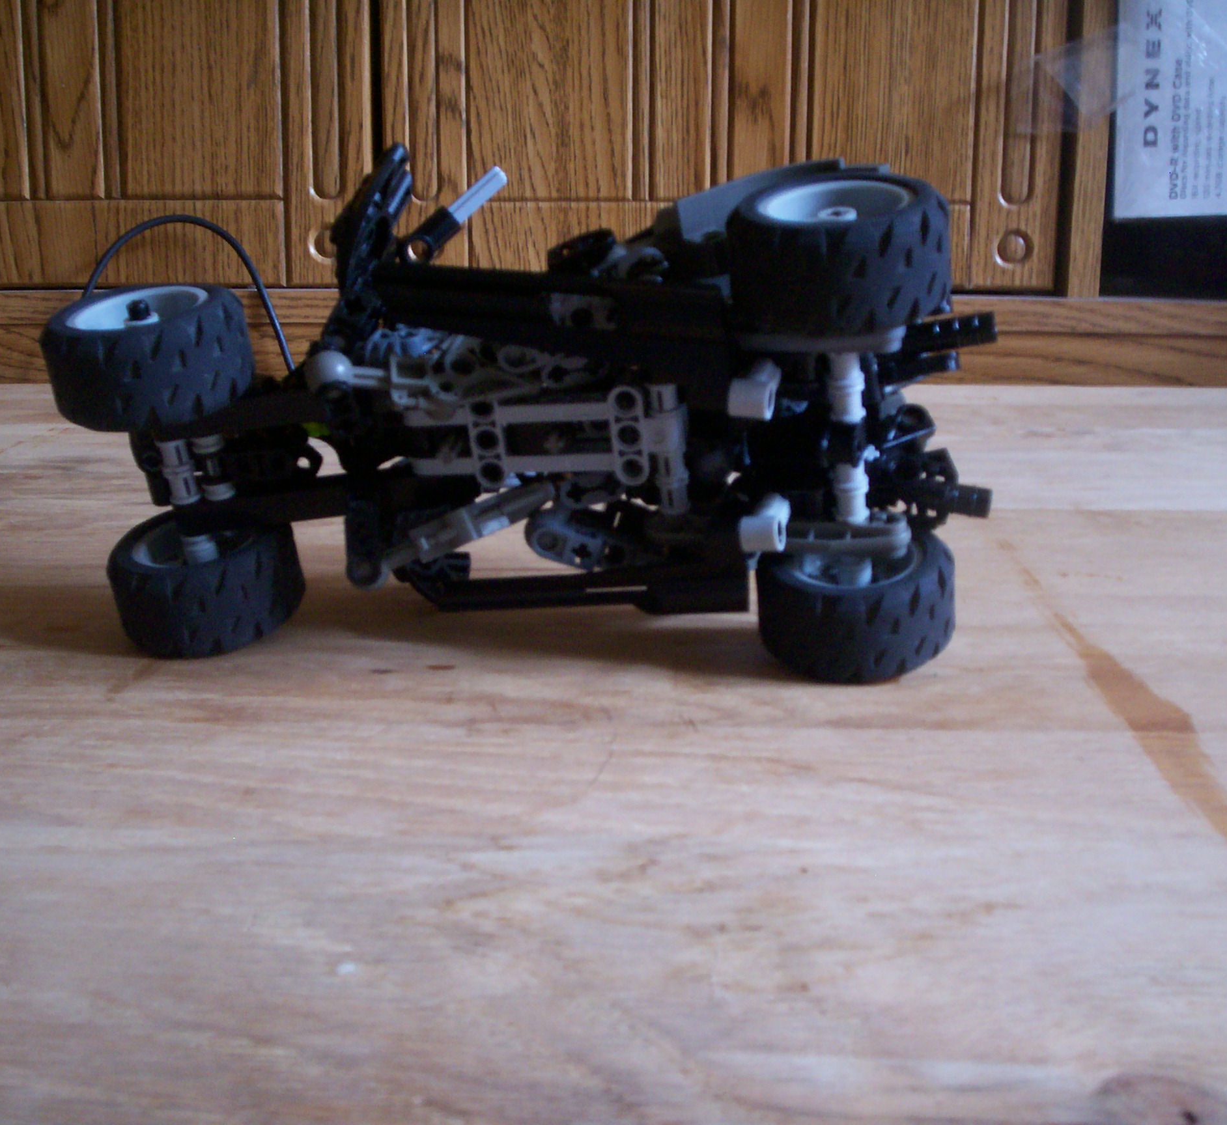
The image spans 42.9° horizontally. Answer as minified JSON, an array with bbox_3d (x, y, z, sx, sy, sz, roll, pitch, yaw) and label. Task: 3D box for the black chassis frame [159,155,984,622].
[{"bbox_3d":[-0.011,-0.035,0.353,0.192,0.107,0.064,-1,30,11],"label":"black chassis frame"}]

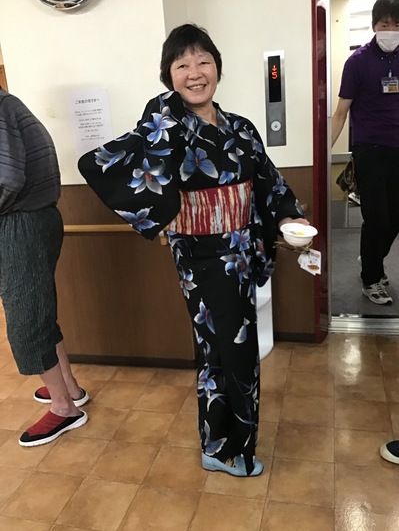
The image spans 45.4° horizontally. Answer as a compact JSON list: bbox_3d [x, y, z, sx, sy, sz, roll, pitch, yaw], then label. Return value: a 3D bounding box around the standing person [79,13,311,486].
[{"bbox_3d":[-0.013,0.022,1.591,0.710,1.530,0.440,-12,18,-26],"label":"standing person"}]

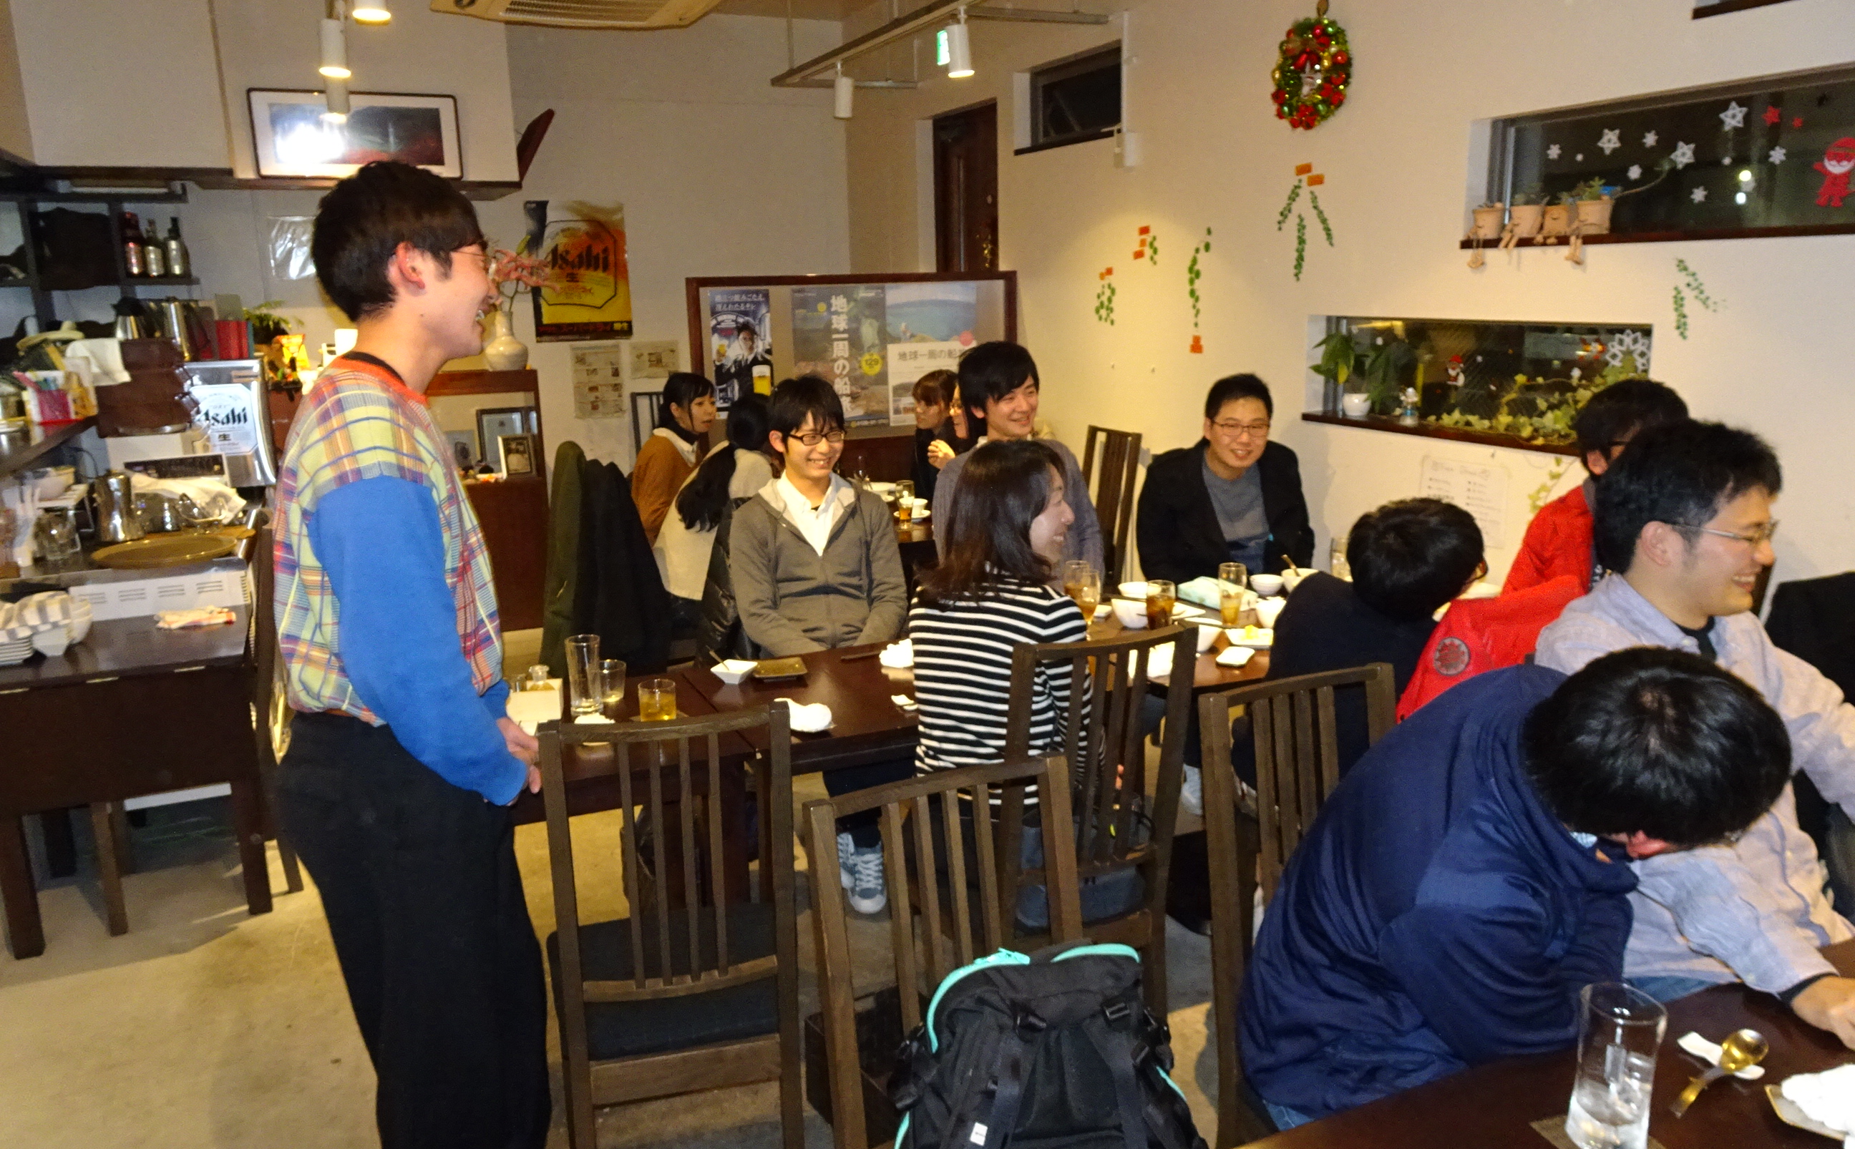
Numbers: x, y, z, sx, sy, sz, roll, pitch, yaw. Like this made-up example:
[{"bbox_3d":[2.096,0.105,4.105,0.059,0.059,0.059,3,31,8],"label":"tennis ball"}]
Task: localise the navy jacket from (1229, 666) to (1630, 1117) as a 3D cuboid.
[{"bbox_3d":[0.669,0.438,1.636,0.460,0.650,0.520,-6,14,-17],"label":"navy jacket"}]

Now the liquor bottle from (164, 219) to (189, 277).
[{"bbox_3d":[-3.575,-1.549,6.125,0.080,0.285,0.080,-7,14,-23],"label":"liquor bottle"}]

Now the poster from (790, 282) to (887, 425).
[{"bbox_3d":[-0.368,-0.942,5.563,0.417,0.585,0.010,-7,14,-23],"label":"poster"}]

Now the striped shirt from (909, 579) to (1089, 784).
[{"bbox_3d":[0.128,0.190,2.405,0.390,0.480,0.270,-1,13,3],"label":"striped shirt"}]

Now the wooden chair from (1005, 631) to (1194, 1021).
[{"bbox_3d":[0.253,0.528,2.516,0.430,0.965,0.480,-5,14,-15],"label":"wooden chair"}]

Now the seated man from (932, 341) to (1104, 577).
[{"bbox_3d":[0.289,0.072,3.554,0.500,1.380,0.720,-7,14,-23],"label":"seated man"}]

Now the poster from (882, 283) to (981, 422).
[{"bbox_3d":[0.022,-0.948,5.519,0.420,0.590,0.005,-7,14,-23],"label":"poster"}]

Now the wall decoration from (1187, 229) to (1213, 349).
[{"bbox_3d":[0.944,-0.992,4.478,0.010,0.419,0.160,-7,14,-23],"label":"wall decoration"}]

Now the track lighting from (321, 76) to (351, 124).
[{"bbox_3d":[-1.977,-1.592,4.300,0.080,0.165,0.080,-7,14,-23],"label":"track lighting"}]

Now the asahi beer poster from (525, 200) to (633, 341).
[{"bbox_3d":[-1.904,-1.662,7.072,0.515,0.728,0.010,-7,14,-23],"label":"asahi beer poster"}]

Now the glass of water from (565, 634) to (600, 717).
[{"bbox_3d":[-0.732,0.214,2.734,0.074,0.158,0.074,-7,14,-23],"label":"glass of water"}]

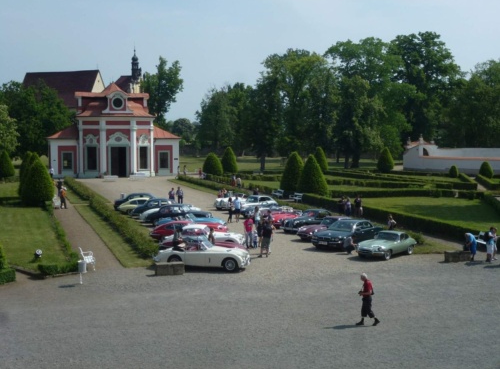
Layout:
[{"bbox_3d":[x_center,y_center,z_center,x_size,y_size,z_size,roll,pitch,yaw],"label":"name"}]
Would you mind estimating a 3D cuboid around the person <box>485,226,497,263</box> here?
[{"bbox_3d":[11.549,2.899,39.566,0.550,1.710,0.520,-2,4,-24],"label":"person"}]

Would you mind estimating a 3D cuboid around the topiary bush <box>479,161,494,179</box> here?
[{"bbox_3d":[33.396,-1.980,116.088,1.950,2.360,1.950,0,3,0],"label":"topiary bush"}]

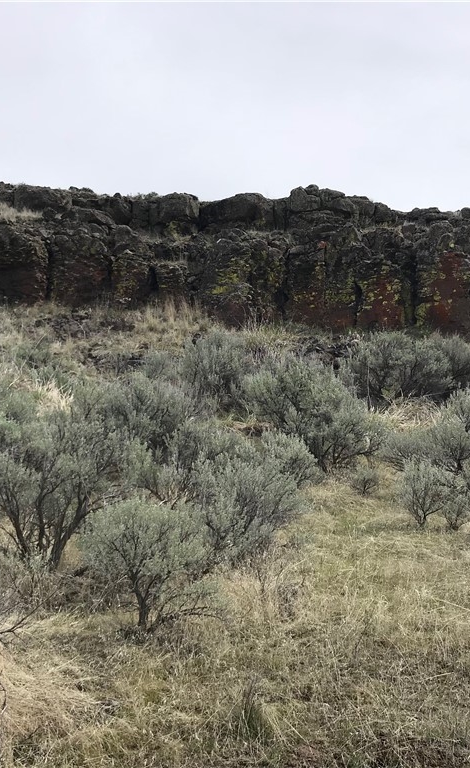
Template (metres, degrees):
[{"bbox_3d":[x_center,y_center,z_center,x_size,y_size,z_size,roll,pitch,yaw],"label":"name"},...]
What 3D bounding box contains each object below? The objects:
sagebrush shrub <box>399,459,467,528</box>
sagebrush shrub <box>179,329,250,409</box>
[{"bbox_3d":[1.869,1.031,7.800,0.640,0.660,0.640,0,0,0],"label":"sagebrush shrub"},{"bbox_3d":[-0.311,-0.231,13.200,1.150,1.310,1.150,0,0,0],"label":"sagebrush shrub"}]

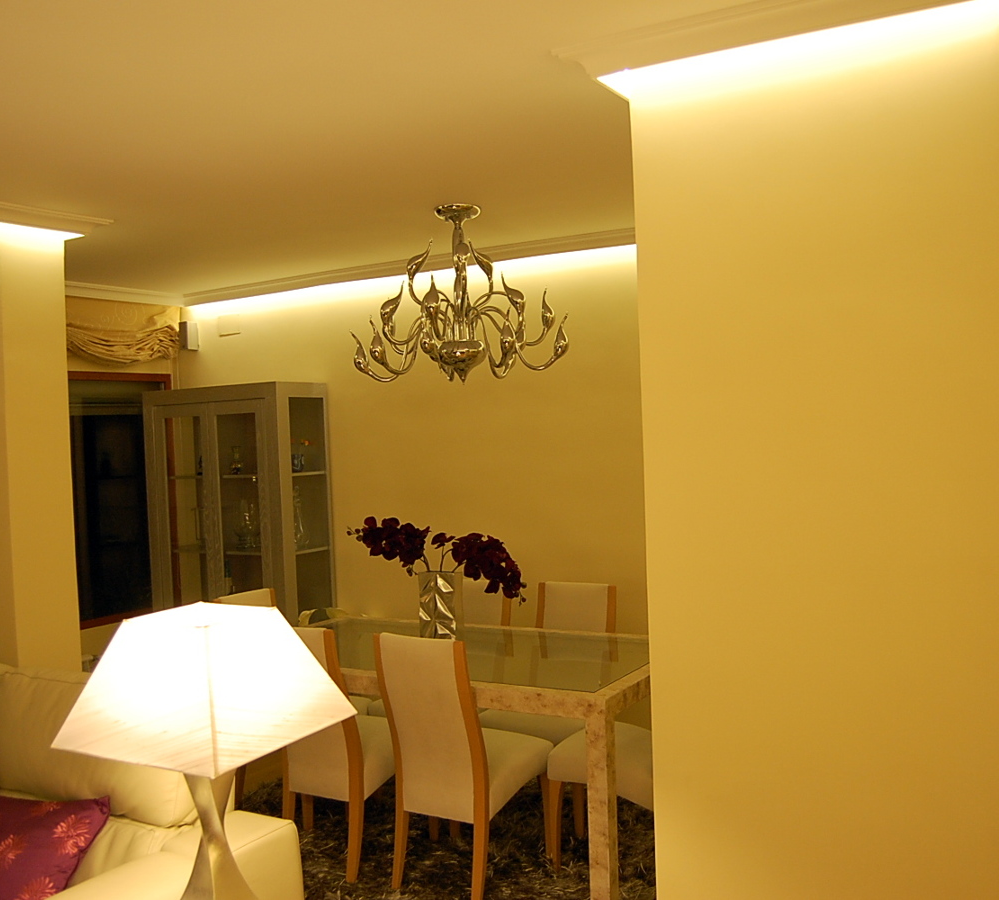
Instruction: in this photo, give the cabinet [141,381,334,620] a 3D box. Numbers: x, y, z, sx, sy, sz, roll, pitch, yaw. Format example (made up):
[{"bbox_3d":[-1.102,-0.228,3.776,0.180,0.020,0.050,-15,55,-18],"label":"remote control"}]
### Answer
[{"bbox_3d":[-1.552,0.594,6.050,1.105,1.920,0.415,-1,2,32],"label":"cabinet"}]

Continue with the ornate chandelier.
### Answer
[{"bbox_3d":[-0.165,-0.637,4.195,0.900,0.710,0.900,-2,1,0],"label":"ornate chandelier"}]

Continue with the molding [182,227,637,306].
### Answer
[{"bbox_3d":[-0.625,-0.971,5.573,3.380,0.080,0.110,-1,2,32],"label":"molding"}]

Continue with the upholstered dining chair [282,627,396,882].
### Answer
[{"bbox_3d":[-0.571,1.105,3.960,0.450,0.930,0.540,-1,2,32],"label":"upholstered dining chair"}]

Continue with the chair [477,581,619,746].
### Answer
[{"bbox_3d":[0.221,1.070,4.265,0.450,0.930,0.540,-1,2,32],"label":"chair"}]

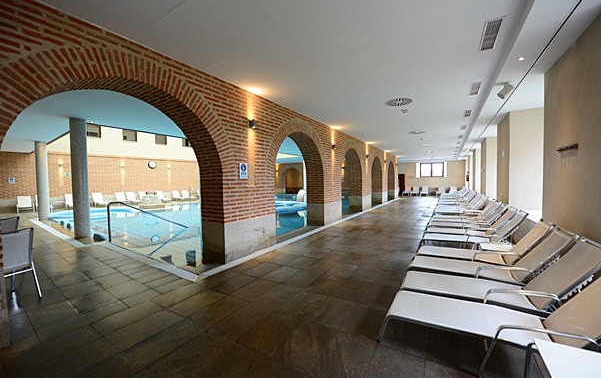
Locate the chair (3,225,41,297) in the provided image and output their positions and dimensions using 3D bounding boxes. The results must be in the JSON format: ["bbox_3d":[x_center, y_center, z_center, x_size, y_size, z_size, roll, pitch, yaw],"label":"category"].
[{"bbox_3d":[-3.939,1.027,2.998,0.630,0.930,0.560,-1,2,17],"label":"chair"}]

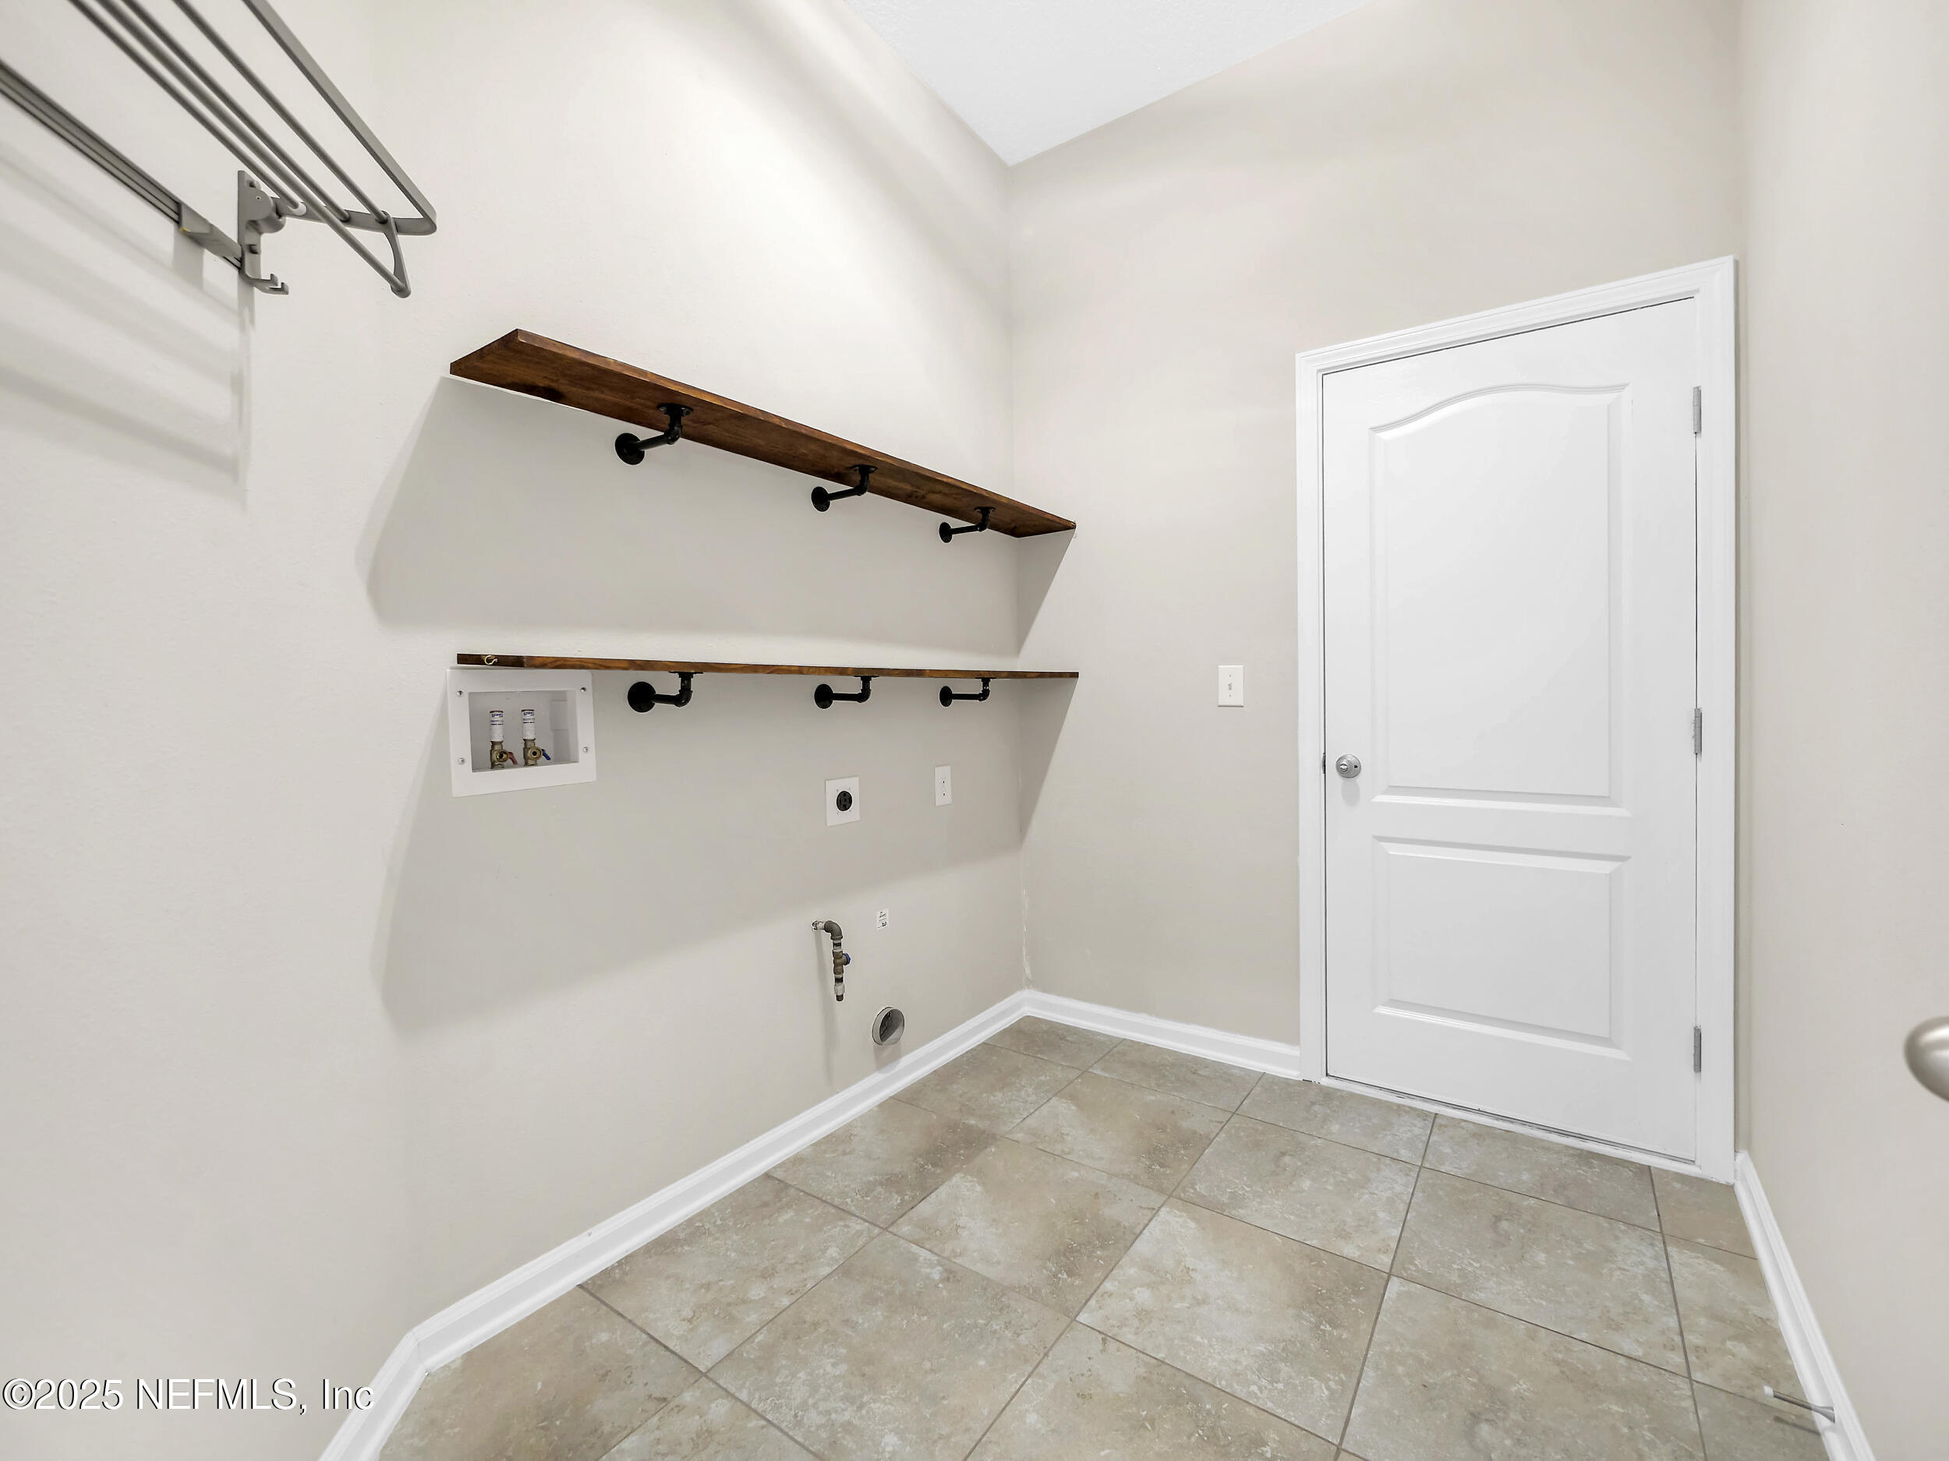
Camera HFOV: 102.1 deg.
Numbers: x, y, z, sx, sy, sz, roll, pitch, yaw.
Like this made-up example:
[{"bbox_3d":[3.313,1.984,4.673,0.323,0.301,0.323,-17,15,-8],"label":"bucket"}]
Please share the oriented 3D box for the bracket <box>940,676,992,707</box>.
[{"bbox_3d":[-0.012,-0.118,2.464,0.187,0.092,0.068,1,3,36],"label":"bracket"}]

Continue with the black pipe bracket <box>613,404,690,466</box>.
[{"bbox_3d":[-0.647,-0.601,1.612,0.189,0.085,0.068,1,3,36],"label":"black pipe bracket"}]

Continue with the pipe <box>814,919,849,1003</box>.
[{"bbox_3d":[-0.365,0.596,2.044,0.117,0.207,0.043,1,3,36],"label":"pipe"}]

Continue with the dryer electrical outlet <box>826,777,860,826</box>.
[{"bbox_3d":[-0.348,0.195,2.150,0.020,0.122,0.122,1,3,36],"label":"dryer electrical outlet"}]

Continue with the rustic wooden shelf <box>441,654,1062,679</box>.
[{"bbox_3d":[-0.264,-0.156,2.042,0.234,0.019,1.843,4,5,35],"label":"rustic wooden shelf"}]

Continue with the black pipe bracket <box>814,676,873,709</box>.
[{"bbox_3d":[-0.321,-0.098,2.048,0.187,0.088,0.068,1,3,36],"label":"black pipe bracket"}]

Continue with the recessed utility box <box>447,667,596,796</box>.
[{"bbox_3d":[-0.880,-0.002,1.516,0.087,0.225,0.257,1,3,36],"label":"recessed utility box"}]

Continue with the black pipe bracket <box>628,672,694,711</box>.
[{"bbox_3d":[-0.630,-0.078,1.633,0.187,0.088,0.067,1,3,36],"label":"black pipe bracket"}]

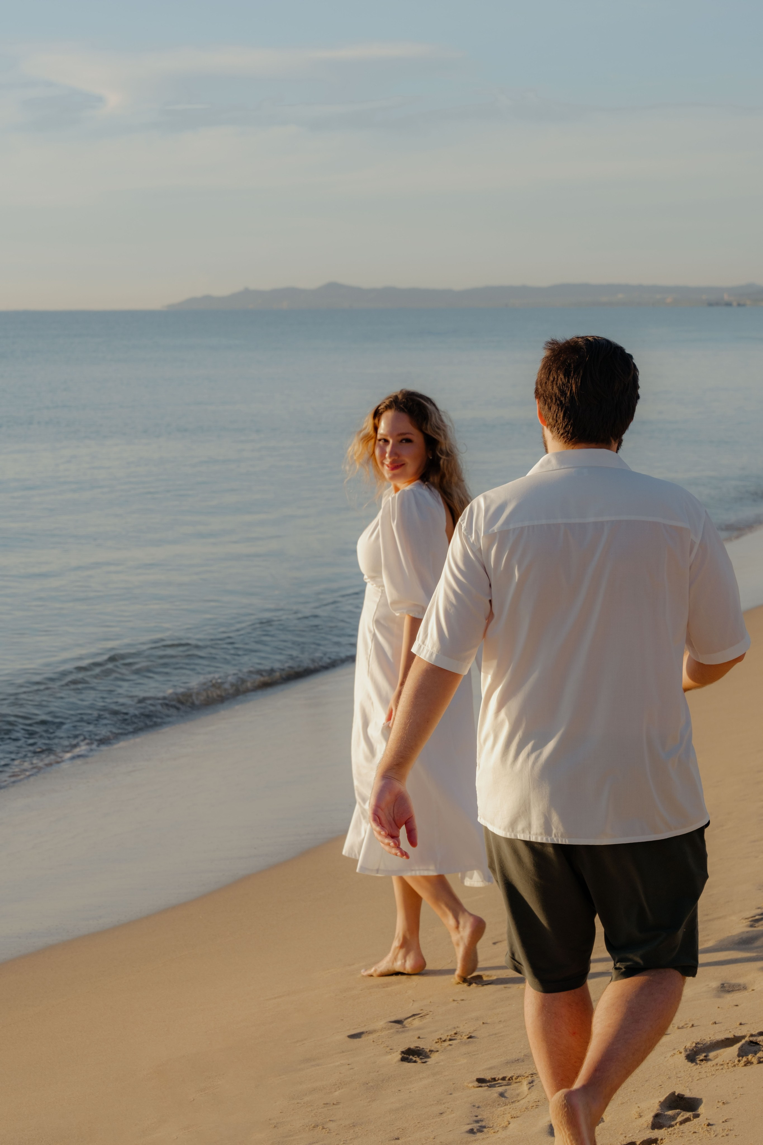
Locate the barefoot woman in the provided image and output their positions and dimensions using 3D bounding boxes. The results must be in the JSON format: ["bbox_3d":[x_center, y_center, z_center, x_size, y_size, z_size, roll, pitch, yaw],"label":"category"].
[{"bbox_3d":[0.100,0.313,6.486,0.404,1.615,0.480,0,6,0],"label":"barefoot woman"}]

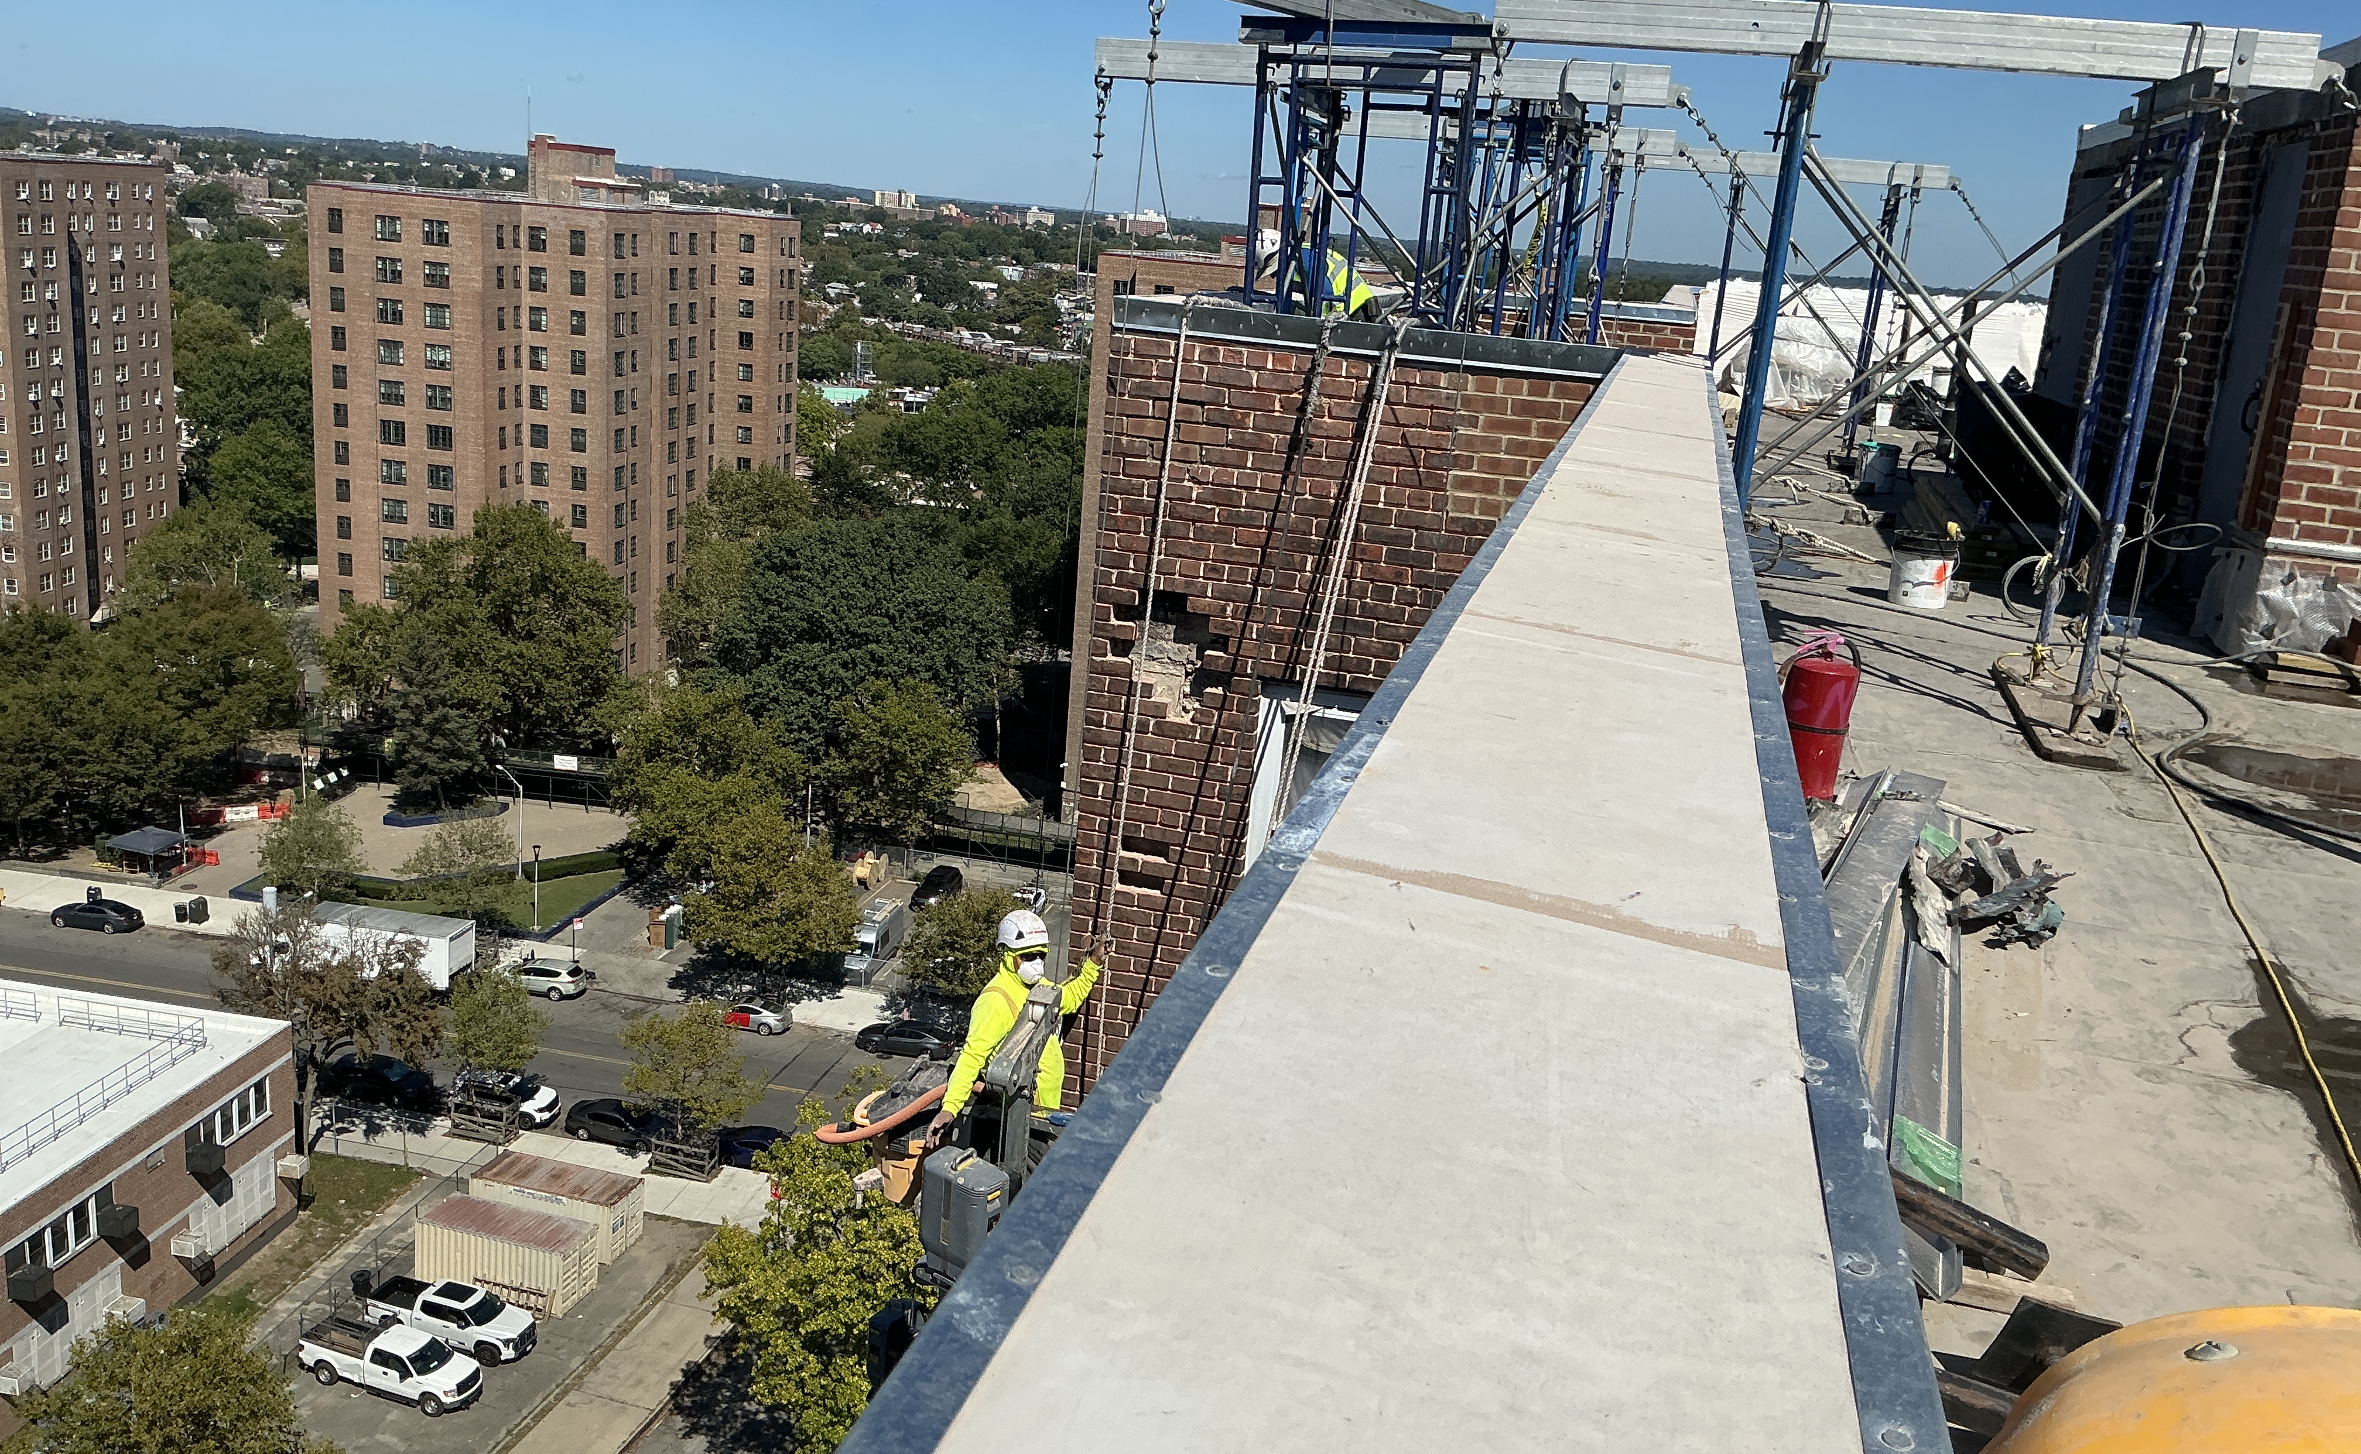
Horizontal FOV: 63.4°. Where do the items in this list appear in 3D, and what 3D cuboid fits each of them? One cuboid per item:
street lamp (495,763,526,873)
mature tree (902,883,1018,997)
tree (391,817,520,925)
[{"bbox_3d":[-39.864,5.583,113.734,1.750,7.030,0.350,11,16,24],"label":"street lamp"},{"bbox_3d":[-10.637,11.472,96.671,6.800,7.600,6.600,3,15,-6],"label":"mature tree"},{"bbox_3d":[-37.493,8.435,99.908,6.200,7.700,6.200,5,15,0],"label":"tree"}]

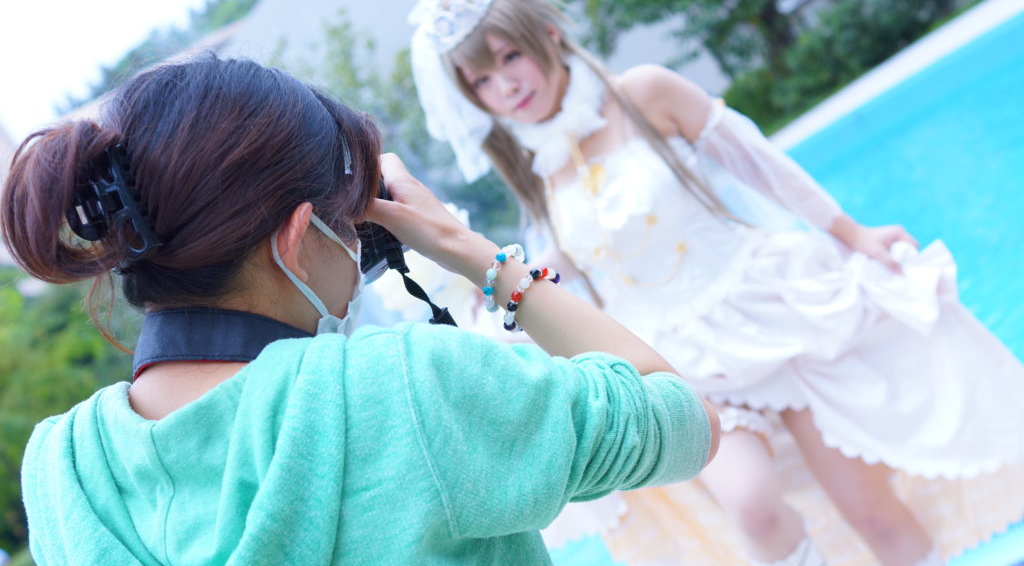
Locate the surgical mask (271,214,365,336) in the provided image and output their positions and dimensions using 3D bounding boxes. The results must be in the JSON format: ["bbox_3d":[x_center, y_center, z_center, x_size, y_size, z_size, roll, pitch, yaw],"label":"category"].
[{"bbox_3d":[-0.170,0.003,1.175,0.145,0.110,0.120,-14,-4,38],"label":"surgical mask"}]

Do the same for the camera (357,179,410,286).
[{"bbox_3d":[-0.135,-0.045,1.270,0.128,0.095,0.110,-27,9,23],"label":"camera"}]

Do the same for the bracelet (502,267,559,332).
[{"bbox_3d":[0.022,0.016,1.200,0.014,0.066,0.064,36,90,40],"label":"bracelet"}]

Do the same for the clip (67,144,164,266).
[{"bbox_3d":[-0.295,-0.058,1.100,0.060,0.090,0.055,-24,4,-38],"label":"clip"}]

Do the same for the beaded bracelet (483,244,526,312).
[{"bbox_3d":[-0.002,-0.001,1.215,0.014,0.064,0.062,28,90,39],"label":"beaded bracelet"}]

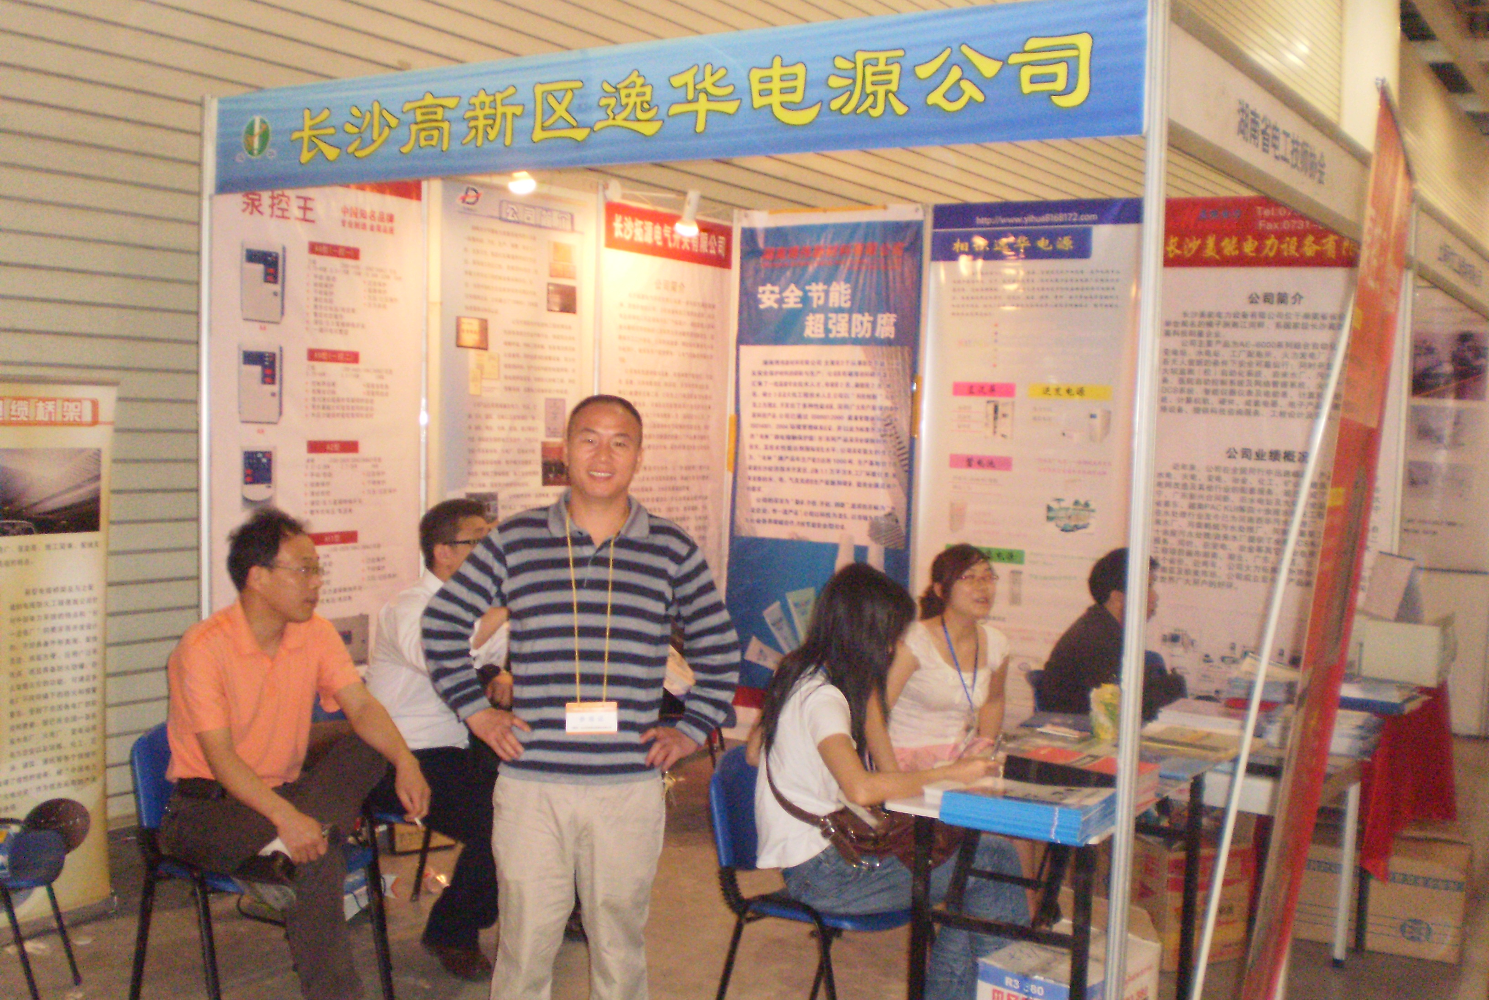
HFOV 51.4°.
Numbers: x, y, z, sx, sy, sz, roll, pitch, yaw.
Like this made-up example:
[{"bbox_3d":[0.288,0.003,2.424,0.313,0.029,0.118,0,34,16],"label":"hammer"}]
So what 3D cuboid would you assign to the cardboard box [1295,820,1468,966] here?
[{"bbox_3d":[1.980,1.184,4.899,0.520,0.370,0.380,3,4,23],"label":"cardboard box"}]

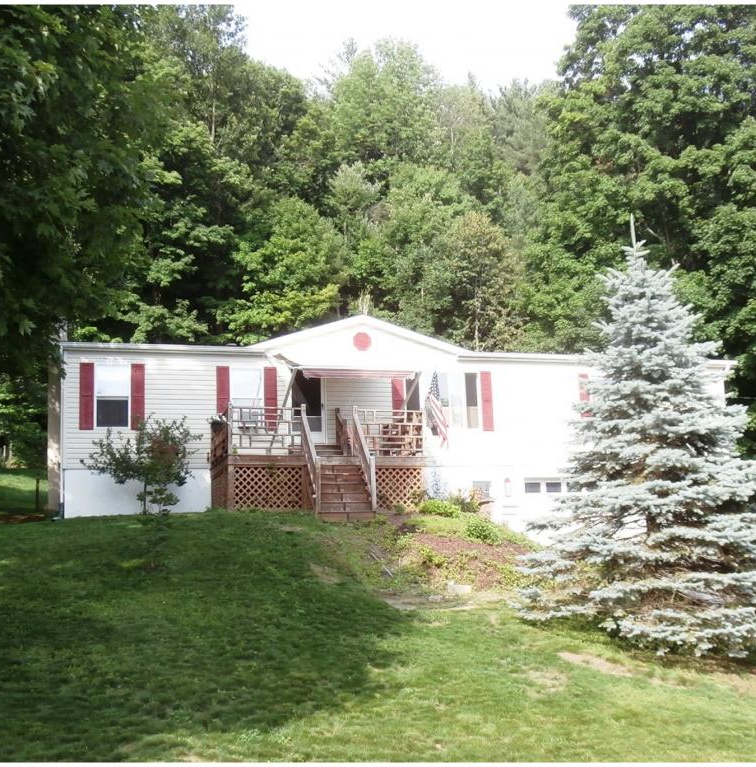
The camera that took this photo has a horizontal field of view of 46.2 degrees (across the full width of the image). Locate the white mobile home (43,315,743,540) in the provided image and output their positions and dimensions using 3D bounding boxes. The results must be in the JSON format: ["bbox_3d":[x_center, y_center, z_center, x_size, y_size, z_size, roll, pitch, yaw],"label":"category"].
[{"bbox_3d":[0.252,1.875,24.044,16.491,5.780,8.200,1,-9,-16],"label":"white mobile home"}]

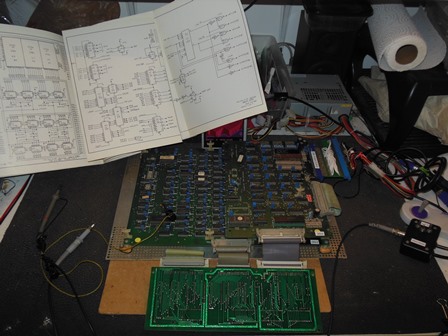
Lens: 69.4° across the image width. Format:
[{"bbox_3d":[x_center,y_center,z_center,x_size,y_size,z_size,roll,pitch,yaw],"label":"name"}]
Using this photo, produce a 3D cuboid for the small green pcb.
[{"bbox_3d":[0.016,0.209,0.515,0.267,0.014,0.097,2,56,-2],"label":"small green pcb"}]

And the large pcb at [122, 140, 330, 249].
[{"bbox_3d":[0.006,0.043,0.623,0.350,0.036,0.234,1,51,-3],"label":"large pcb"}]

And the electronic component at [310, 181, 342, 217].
[{"bbox_3d":[0.190,0.058,0.604,0.044,0.028,0.072,1,51,-3],"label":"electronic component"}]

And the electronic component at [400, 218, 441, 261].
[{"bbox_3d":[0.363,0.132,0.596,0.053,0.027,0.063,20,52,13],"label":"electronic component"}]

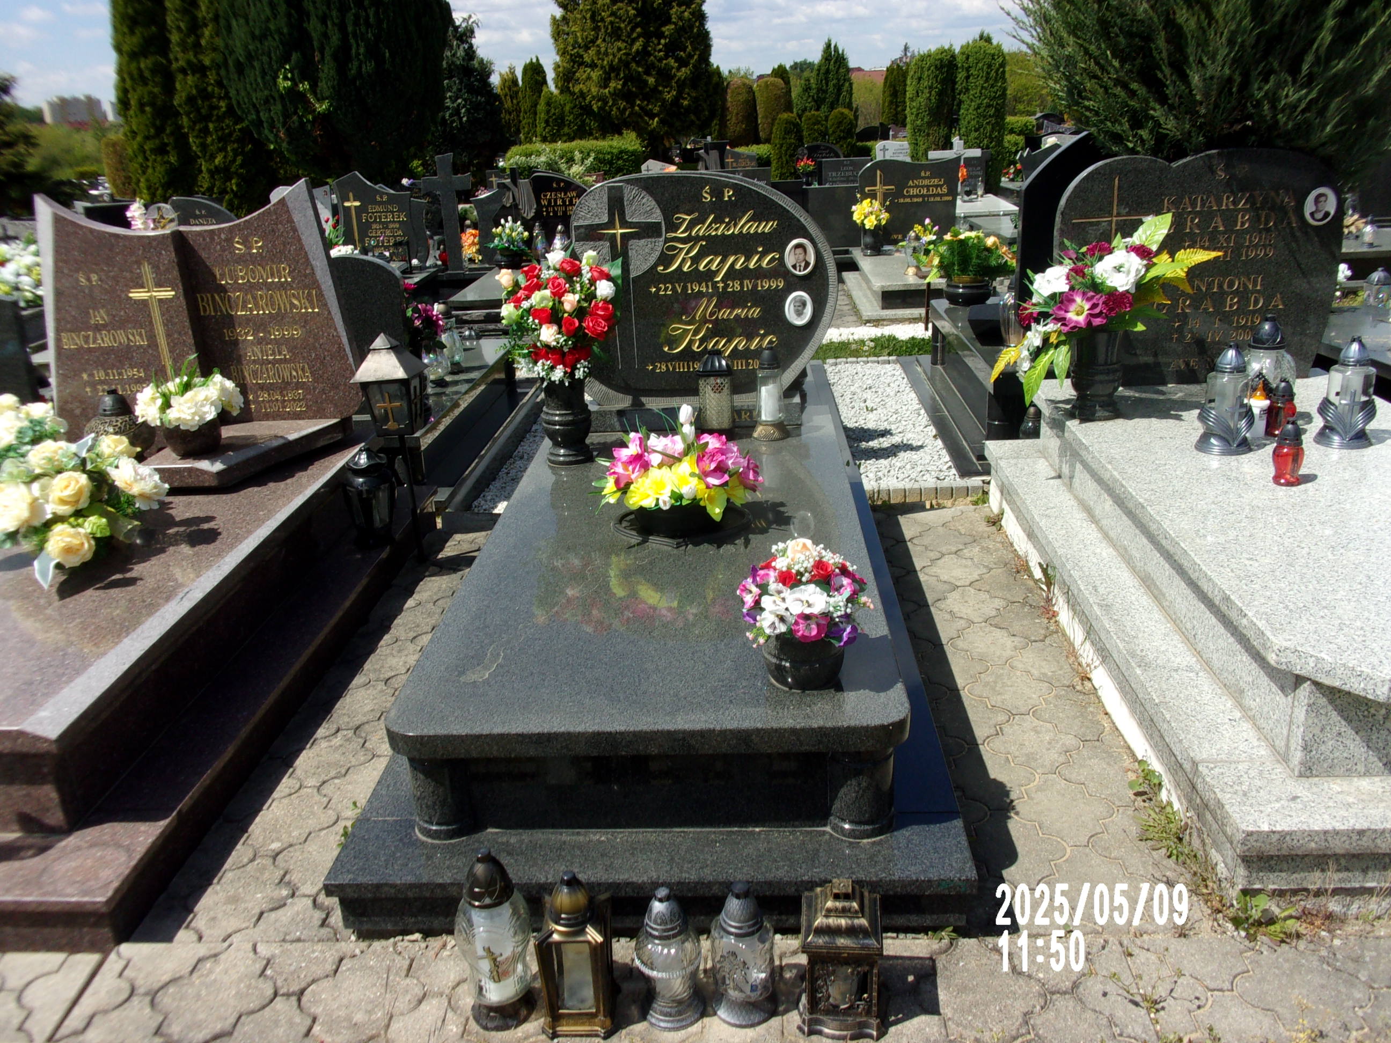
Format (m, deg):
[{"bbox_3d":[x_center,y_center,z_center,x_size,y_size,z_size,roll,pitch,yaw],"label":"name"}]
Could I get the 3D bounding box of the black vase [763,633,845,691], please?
[{"bbox_3d":[0.186,0.223,1.943,0.143,0.102,0.143,-1,21,3],"label":"black vase"}]

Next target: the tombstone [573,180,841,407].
[{"bbox_3d":[0.034,-0.691,3.362,0.774,0.676,0.090,-1,21,3],"label":"tombstone"}]

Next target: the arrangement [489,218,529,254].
[{"bbox_3d":[-1.540,-2.362,9.301,0.340,0.288,0.272,-1,20,3],"label":"arrangement"}]

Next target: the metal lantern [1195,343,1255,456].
[{"bbox_3d":[1.480,-0.349,3.135,0.165,0.295,0.155,-1,20,3],"label":"metal lantern"}]

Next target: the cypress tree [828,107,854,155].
[{"bbox_3d":[2.438,-6.251,18.931,0.451,1.360,0.451,-1,20,3],"label":"cypress tree"}]

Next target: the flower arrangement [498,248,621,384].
[{"bbox_3d":[-0.364,-0.551,3.017,0.332,0.374,0.310,-1,21,3],"label":"flower arrangement"}]

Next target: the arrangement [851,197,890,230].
[{"bbox_3d":[1.408,-2.475,9.058,0.303,0.245,0.243,-1,20,3],"label":"arrangement"}]

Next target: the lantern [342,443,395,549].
[{"bbox_3d":[-1.030,-0.084,3.536,0.165,0.312,0.165,-1,20,3],"label":"lantern"}]

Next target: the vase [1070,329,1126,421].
[{"bbox_3d":[1.175,-0.433,3.289,0.155,0.252,0.155,-1,21,3],"label":"vase"}]

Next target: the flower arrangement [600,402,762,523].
[{"bbox_3d":[-0.043,-0.169,2.932,0.430,0.275,0.270,-1,20,3],"label":"flower arrangement"}]

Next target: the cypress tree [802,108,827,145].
[{"bbox_3d":[1.837,-5.764,17.301,0.406,1.085,0.406,-1,21,3],"label":"cypress tree"}]

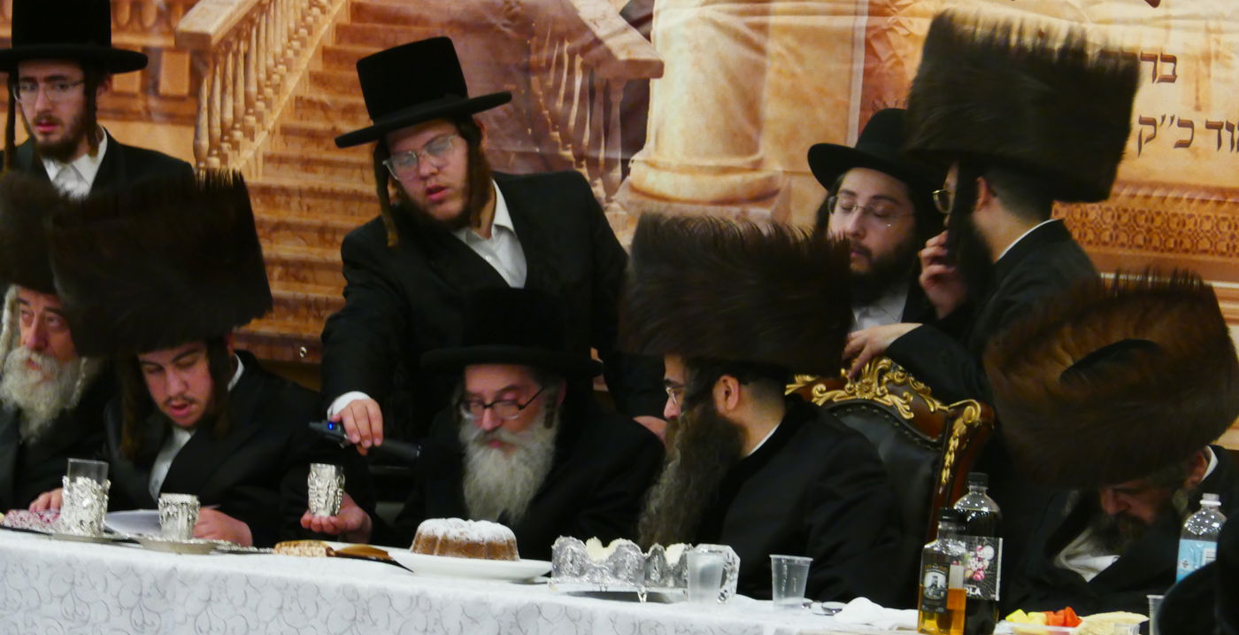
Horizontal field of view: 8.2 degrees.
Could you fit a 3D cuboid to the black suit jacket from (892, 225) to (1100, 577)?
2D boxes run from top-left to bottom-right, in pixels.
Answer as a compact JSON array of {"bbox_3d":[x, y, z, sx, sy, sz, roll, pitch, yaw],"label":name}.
[{"bbox_3d":[0.701,0.222,16.150,0.410,0.820,0.480,4,2,18],"label":"black suit jacket"}]

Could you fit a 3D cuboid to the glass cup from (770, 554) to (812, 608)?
[{"bbox_3d":[0.292,0.454,14.750,0.073,0.088,0.073,4,1,0],"label":"glass cup"}]

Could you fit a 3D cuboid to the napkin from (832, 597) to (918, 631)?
[{"bbox_3d":[0.449,0.513,15.029,0.160,0.042,0.150,4,1,0],"label":"napkin"}]

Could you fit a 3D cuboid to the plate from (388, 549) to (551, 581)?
[{"bbox_3d":[-0.271,0.451,15.636,0.300,0.032,0.300,4,1,0],"label":"plate"}]

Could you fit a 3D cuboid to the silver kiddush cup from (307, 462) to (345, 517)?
[{"bbox_3d":[-0.542,0.318,15.900,0.068,0.094,0.068,3,2,0],"label":"silver kiddush cup"}]

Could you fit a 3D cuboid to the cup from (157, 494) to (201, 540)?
[{"bbox_3d":[-0.818,0.371,16.000,0.076,0.087,0.076,3,2,0],"label":"cup"}]

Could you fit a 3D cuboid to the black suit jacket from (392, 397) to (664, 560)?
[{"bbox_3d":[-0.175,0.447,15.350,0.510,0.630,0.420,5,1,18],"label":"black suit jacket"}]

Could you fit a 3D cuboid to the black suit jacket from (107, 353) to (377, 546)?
[{"bbox_3d":[-0.699,0.378,15.550,0.510,0.650,0.430,5,2,25],"label":"black suit jacket"}]

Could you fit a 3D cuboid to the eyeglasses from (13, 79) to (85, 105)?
[{"bbox_3d":[-1.092,-0.440,16.813,0.135,0.042,0.140,2,2,25],"label":"eyeglasses"}]

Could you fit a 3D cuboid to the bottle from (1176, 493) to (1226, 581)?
[{"bbox_3d":[0.996,0.437,14.600,0.088,0.265,0.088,3,2,0],"label":"bottle"}]

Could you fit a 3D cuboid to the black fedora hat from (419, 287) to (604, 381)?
[{"bbox_3d":[-0.200,0.025,15.800,0.320,0.155,0.350,3,5,0],"label":"black fedora hat"}]

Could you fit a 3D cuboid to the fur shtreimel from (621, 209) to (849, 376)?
[{"bbox_3d":[0.212,-0.041,15.650,0.390,0.245,0.380,7,2,0],"label":"fur shtreimel"}]

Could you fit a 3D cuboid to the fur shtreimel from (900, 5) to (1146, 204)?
[{"bbox_3d":[0.757,-0.396,16.150,0.395,0.265,0.385,13,2,18],"label":"fur shtreimel"}]

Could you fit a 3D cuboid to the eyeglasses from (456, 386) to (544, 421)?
[{"bbox_3d":[-0.205,0.142,16.053,0.138,0.042,0.140,3,27,29],"label":"eyeglasses"}]

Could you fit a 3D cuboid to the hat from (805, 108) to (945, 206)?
[{"bbox_3d":[0.517,-0.304,15.700,0.330,0.140,0.360,9,-13,25],"label":"hat"}]

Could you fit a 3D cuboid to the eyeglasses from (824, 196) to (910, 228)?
[{"bbox_3d":[0.462,-0.192,15.650,0.140,0.045,0.140,10,0,27],"label":"eyeglasses"}]

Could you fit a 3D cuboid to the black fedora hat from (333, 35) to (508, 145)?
[{"bbox_3d":[-0.369,-0.414,15.600,0.330,0.140,0.360,-15,3,1],"label":"black fedora hat"}]

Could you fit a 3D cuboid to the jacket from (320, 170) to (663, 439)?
[{"bbox_3d":[-0.240,0.122,16.450,0.610,0.780,0.440,-2,8,9],"label":"jacket"}]

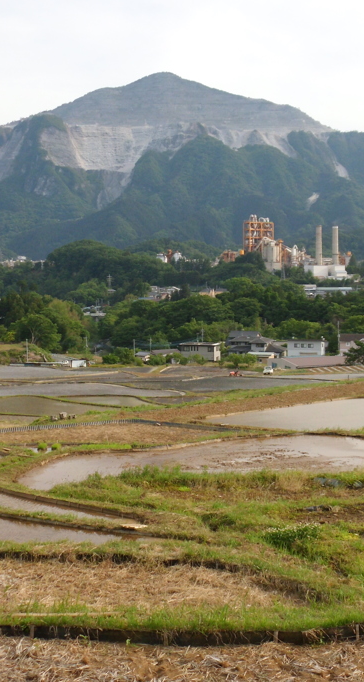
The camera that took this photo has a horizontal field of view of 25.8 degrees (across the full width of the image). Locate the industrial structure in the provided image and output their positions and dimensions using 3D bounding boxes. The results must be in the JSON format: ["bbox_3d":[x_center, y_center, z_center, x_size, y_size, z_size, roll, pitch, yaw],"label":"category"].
[{"bbox_3d":[146.670,-133.790,1150.000,156.990,90.660,100.000,-2,6,-10],"label":"industrial structure"}]

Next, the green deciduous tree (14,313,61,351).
[{"bbox_3d":[-45.330,-2.790,248.000,15.580,12.200,15.580,-1,6,0],"label":"green deciduous tree"}]

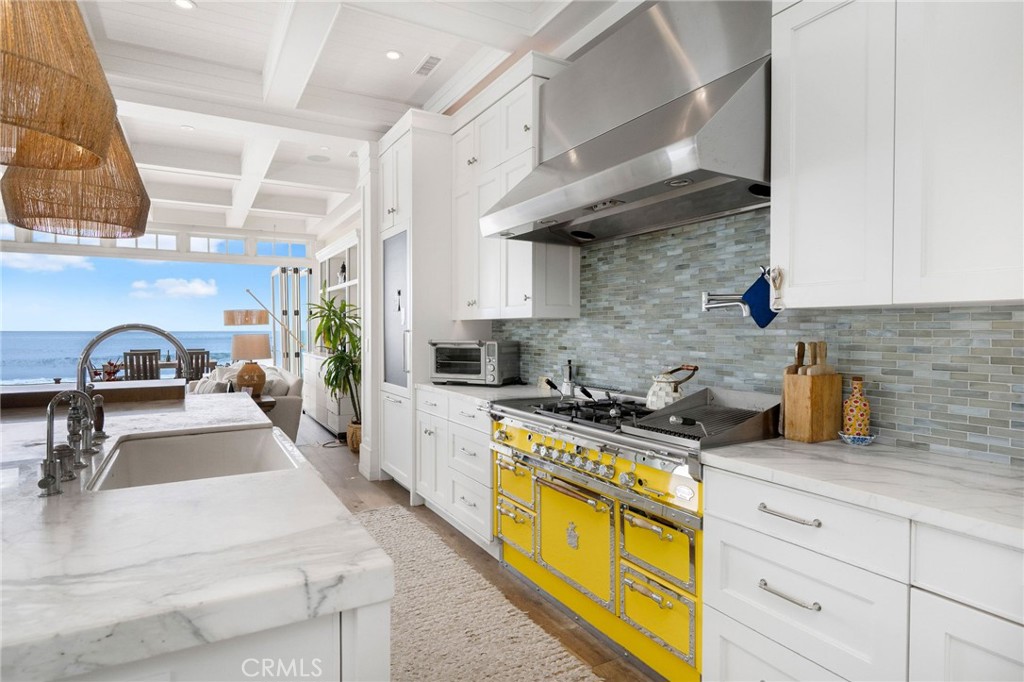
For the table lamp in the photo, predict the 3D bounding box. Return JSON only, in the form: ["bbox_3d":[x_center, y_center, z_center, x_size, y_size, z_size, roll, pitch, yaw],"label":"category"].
[{"bbox_3d":[-2.706,0.252,5.600,0.380,0.675,0.380,-1,1,-30],"label":"table lamp"}]

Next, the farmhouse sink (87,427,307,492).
[{"bbox_3d":[-1.046,0.520,1.860,0.575,0.255,0.870,-1,1,-30],"label":"farmhouse sink"}]

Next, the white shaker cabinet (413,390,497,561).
[{"bbox_3d":[-0.140,0.800,3.742,0.660,0.907,1.206,-1,1,-30],"label":"white shaker cabinet"}]

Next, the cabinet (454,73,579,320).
[{"bbox_3d":[-0.017,-0.871,3.814,0.355,1.442,1.156,-1,1,-30],"label":"cabinet"}]

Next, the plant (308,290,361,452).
[{"bbox_3d":[-1.908,0.302,6.080,0.750,1.820,0.750,-1,1,-30],"label":"plant"}]

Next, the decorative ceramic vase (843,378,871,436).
[{"bbox_3d":[1.238,0.241,1.940,0.080,0.222,0.080,-1,1,-30],"label":"decorative ceramic vase"}]

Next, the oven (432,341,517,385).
[{"bbox_3d":[-0.267,0.173,3.959,0.530,0.322,0.400,0,1,25],"label":"oven"}]

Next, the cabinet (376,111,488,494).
[{"bbox_3d":[-0.660,-0.251,4.583,0.695,2.979,0.804,-1,1,-30],"label":"cabinet"}]

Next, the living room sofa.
[{"bbox_3d":[-3.433,0.765,6.784,1.050,0.869,2.250,-1,1,-30],"label":"living room sofa"}]

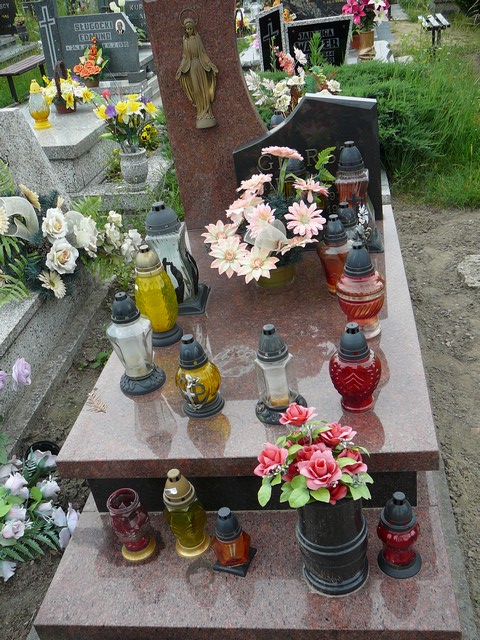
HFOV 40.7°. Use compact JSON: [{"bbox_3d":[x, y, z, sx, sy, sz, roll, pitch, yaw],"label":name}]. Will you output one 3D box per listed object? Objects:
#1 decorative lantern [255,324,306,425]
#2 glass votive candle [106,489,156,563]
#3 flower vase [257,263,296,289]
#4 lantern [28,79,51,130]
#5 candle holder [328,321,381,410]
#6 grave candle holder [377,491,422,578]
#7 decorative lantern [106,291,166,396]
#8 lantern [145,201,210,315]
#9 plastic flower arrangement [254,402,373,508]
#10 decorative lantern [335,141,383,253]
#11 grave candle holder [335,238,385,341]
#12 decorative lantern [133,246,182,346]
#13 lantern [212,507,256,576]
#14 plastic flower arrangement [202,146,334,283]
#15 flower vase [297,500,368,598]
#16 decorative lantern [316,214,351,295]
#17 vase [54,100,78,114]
[{"bbox_3d":[0.091,0.124,1.636,0.136,0.248,0.136,-4,28,11],"label":"decorative lantern"},{"bbox_3d":[-0.267,0.506,1.602,0.091,0.167,0.091,-4,28,11],"label":"glass votive candle"},{"bbox_3d":[0.133,-0.191,2.374,0.148,0.095,0.148,-4,28,11],"label":"flower vase"},{"bbox_3d":[-1.454,-1.554,4.657,0.152,0.334,0.152,-3,30,9],"label":"lantern"},{"bbox_3d":[0.285,0.114,1.602,0.128,0.229,0.128,-3,30,9],"label":"candle holder"},{"bbox_3d":[0.354,0.467,1.441,0.099,0.206,0.099,-3,30,9],"label":"grave candle holder"},{"bbox_3d":[-0.297,0.057,1.809,0.138,0.282,0.138,-3,30,9],"label":"decorative lantern"},{"bbox_3d":[-0.242,-0.229,2.263,0.207,0.378,0.207,-4,28,11],"label":"lantern"},{"bbox_3d":[0.154,0.278,1.325,0.258,0.222,0.247,-4,28,11],"label":"plastic flower arrangement"},{"bbox_3d":[0.424,-0.467,2.424,0.196,0.394,0.196,-3,30,9],"label":"decorative lantern"},{"bbox_3d":[0.353,-0.093,1.898,0.139,0.279,0.139,-3,30,9],"label":"grave candle holder"},{"bbox_3d":[-0.270,-0.083,2.058,0.131,0.323,0.131,-4,28,11],"label":"decorative lantern"},{"bbox_3d":[-0.021,0.505,1.519,0.081,0.165,0.081,4,32,22],"label":"lantern"},{"bbox_3d":[0.088,-0.325,2.187,0.443,0.469,0.381,-3,30,9],"label":"plastic flower arrangement"},{"bbox_3d":[0.203,0.458,1.433,0.162,0.267,0.162,-4,28,11],"label":"flower vase"},{"bbox_3d":[0.327,-0.222,2.181,0.123,0.273,0.123,-4,28,11],"label":"decorative lantern"},{"bbox_3d":[-1.361,-1.703,5.117,0.173,0.118,0.173,-3,30,9],"label":"vase"}]

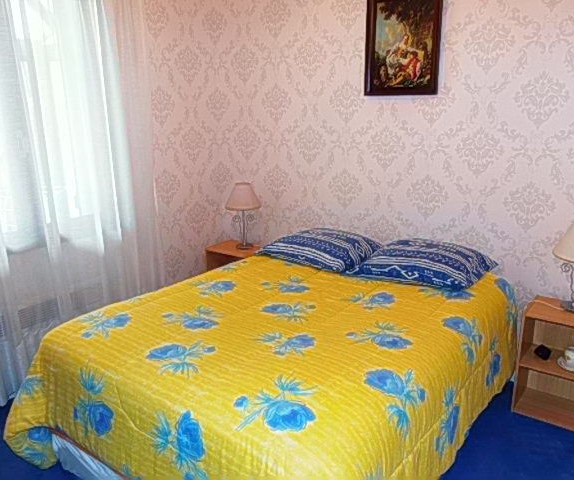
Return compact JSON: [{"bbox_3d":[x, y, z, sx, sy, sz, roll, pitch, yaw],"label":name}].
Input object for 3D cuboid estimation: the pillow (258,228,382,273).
[{"bbox_3d":[0.203,0.003,3.219,0.663,0.179,0.507,10,18,34],"label":"pillow"}]

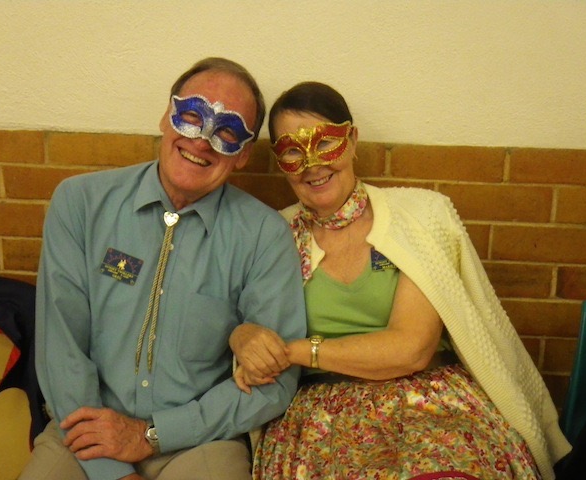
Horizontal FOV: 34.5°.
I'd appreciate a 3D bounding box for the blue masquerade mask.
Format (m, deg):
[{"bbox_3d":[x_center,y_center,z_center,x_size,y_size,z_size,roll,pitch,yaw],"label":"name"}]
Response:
[{"bbox_3d":[-0.134,-0.193,1.565,0.150,0.075,0.058,24,2,-7],"label":"blue masquerade mask"}]

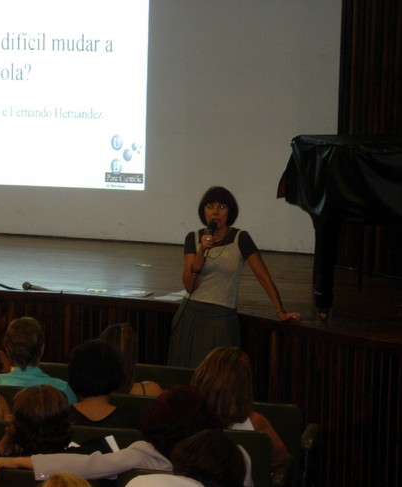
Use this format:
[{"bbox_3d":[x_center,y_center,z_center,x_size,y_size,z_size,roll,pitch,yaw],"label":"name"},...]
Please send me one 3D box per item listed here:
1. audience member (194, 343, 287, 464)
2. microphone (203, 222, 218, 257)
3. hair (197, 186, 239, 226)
[{"bbox_3d":[0.114,1.037,9.434,0.500,1.200,0.750,2,5,2],"label":"audience member"},{"bbox_3d":[0.053,-0.026,12.070,0.052,0.190,0.052,12,-9,0],"label":"microphone"},{"bbox_3d":[0.102,-0.213,12.200,0.225,0.230,0.225,2,5,8],"label":"hair"}]

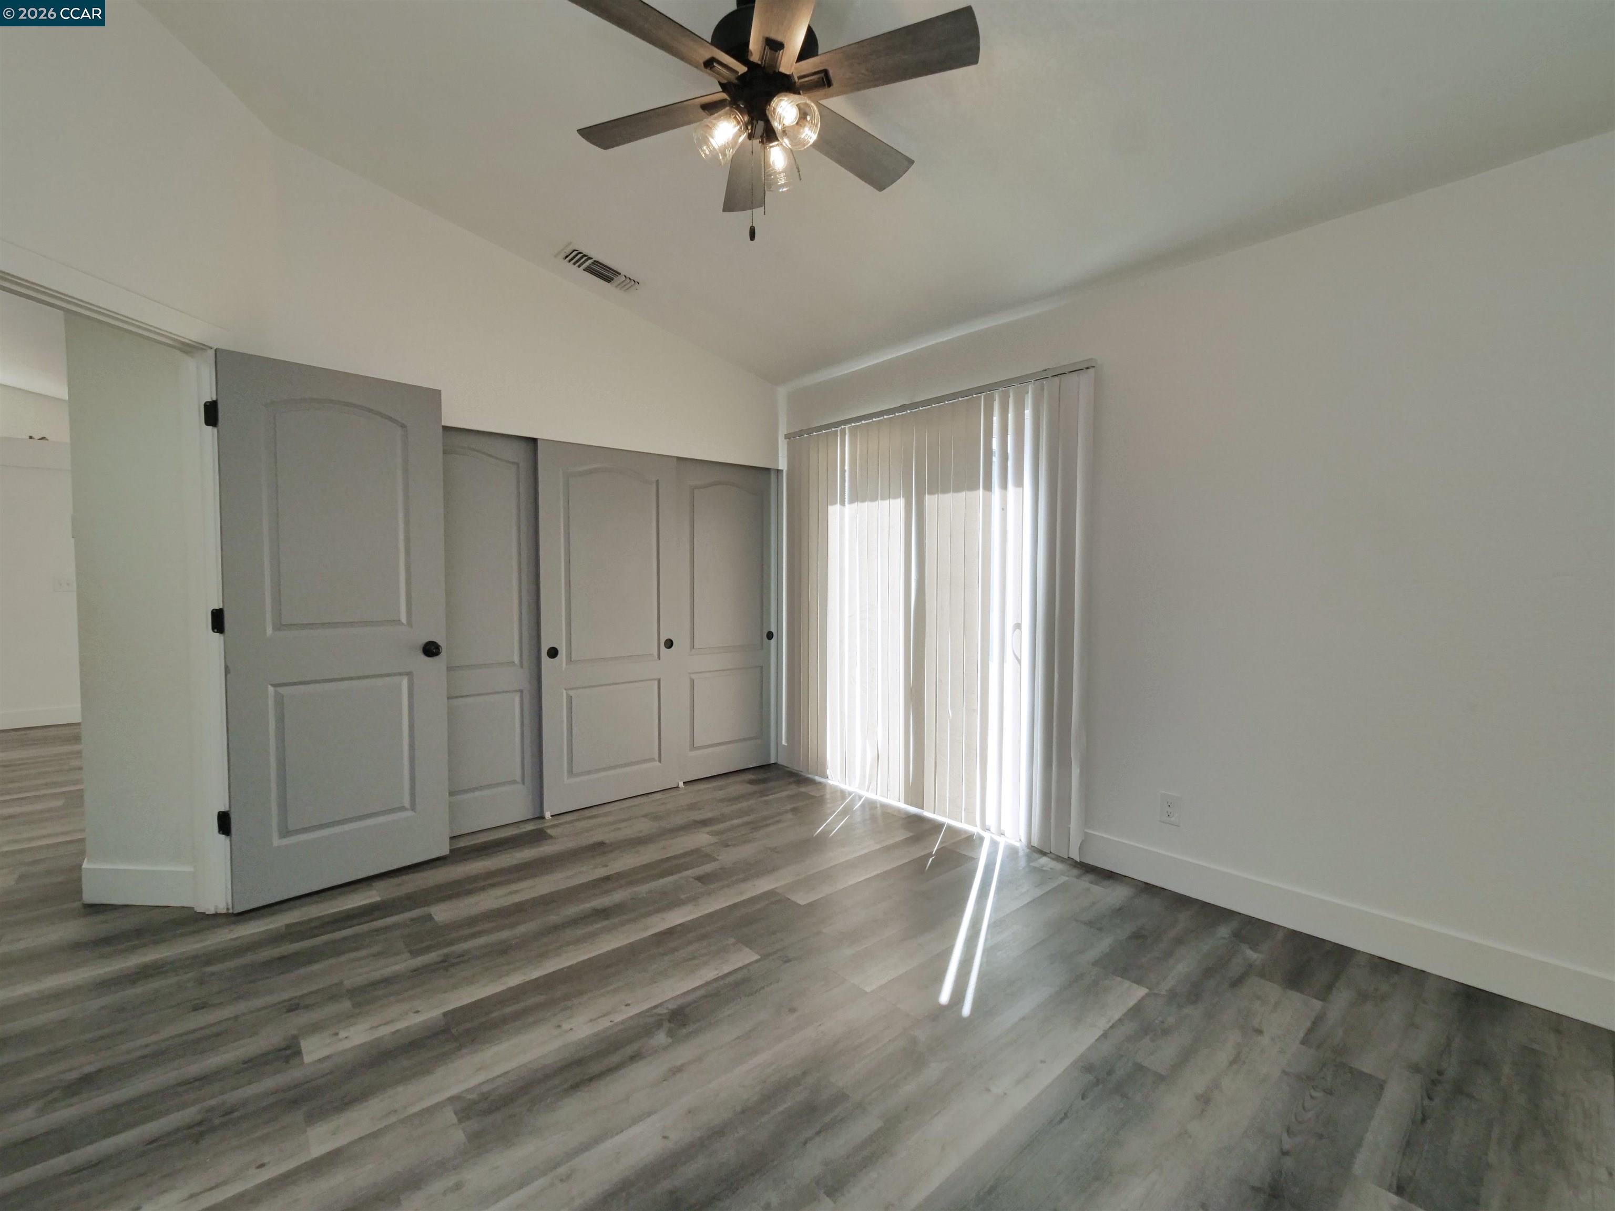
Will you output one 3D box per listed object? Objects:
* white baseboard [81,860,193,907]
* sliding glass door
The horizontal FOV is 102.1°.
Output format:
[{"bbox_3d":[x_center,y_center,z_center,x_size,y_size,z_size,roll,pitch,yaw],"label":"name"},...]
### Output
[{"bbox_3d":[-2.491,1.049,2.437,0.442,0.138,0.016,0,2,3],"label":"white baseboard"},{"bbox_3d":[0.527,0.044,3.456,0.110,2.070,1.960,-2,2,-41],"label":"sliding glass door"}]

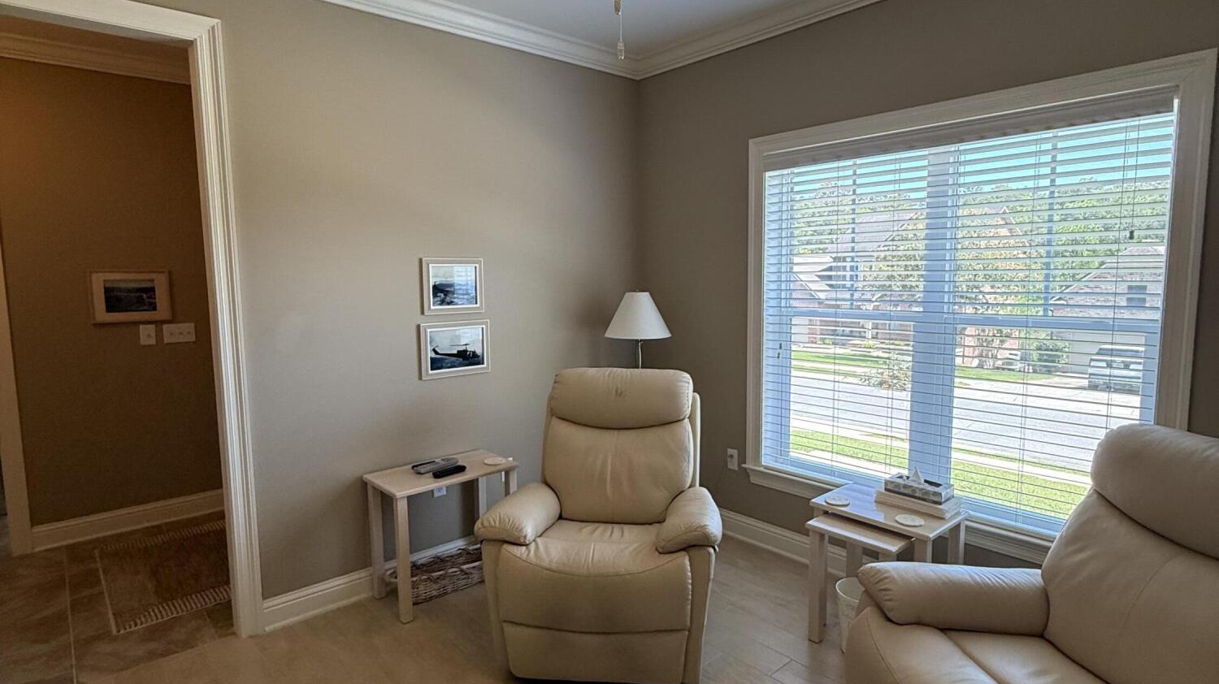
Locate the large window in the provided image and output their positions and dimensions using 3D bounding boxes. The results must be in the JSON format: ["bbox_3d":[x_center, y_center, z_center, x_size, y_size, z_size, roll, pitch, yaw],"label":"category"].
[{"bbox_3d":[1.356,-0.112,2.862,0.130,1.768,1.801,-6,8,-41],"label":"large window"}]

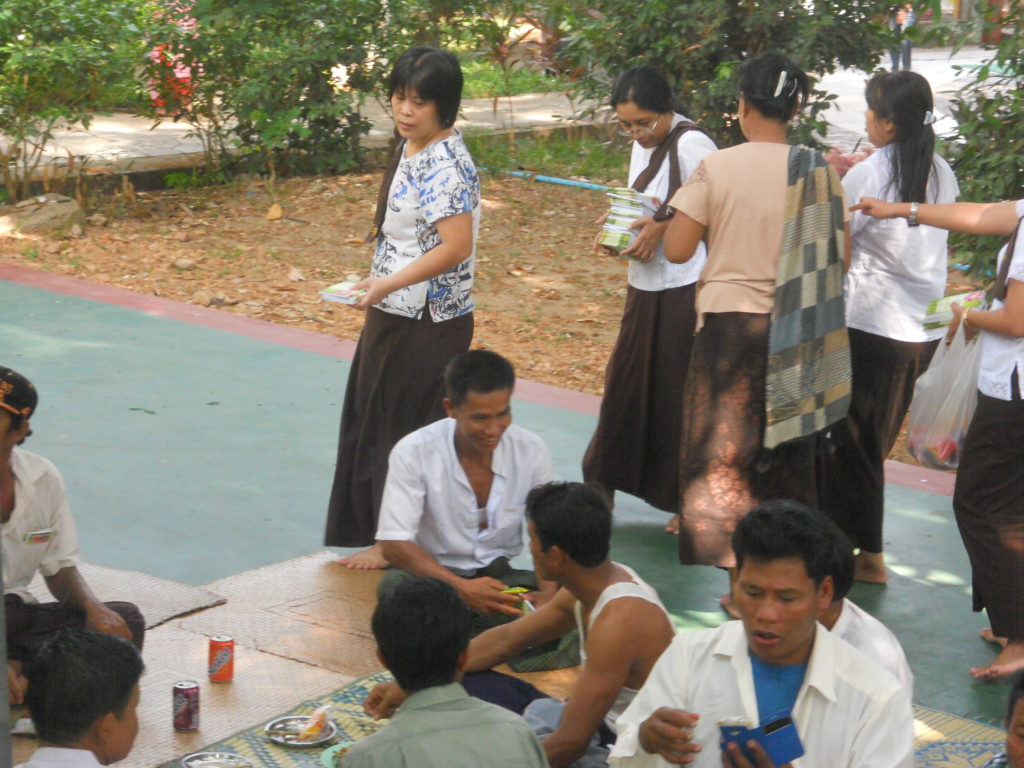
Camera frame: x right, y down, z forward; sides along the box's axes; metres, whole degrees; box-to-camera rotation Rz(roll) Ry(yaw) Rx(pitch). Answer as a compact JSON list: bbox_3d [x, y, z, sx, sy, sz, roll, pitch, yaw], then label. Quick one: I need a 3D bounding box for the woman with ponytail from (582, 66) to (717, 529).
[{"bbox_3d":[0.444,-0.263,7.348,0.440,1.514,0.440,12,18,42],"label":"woman with ponytail"}]

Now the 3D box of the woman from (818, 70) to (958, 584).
[{"bbox_3d":[1.116,-0.151,6.788,0.460,1.559,0.400,-8,16,-34],"label":"woman"}]

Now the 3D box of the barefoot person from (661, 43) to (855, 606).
[{"bbox_3d":[0.707,-0.132,6.537,0.480,1.628,0.380,-4,14,-19],"label":"barefoot person"}]

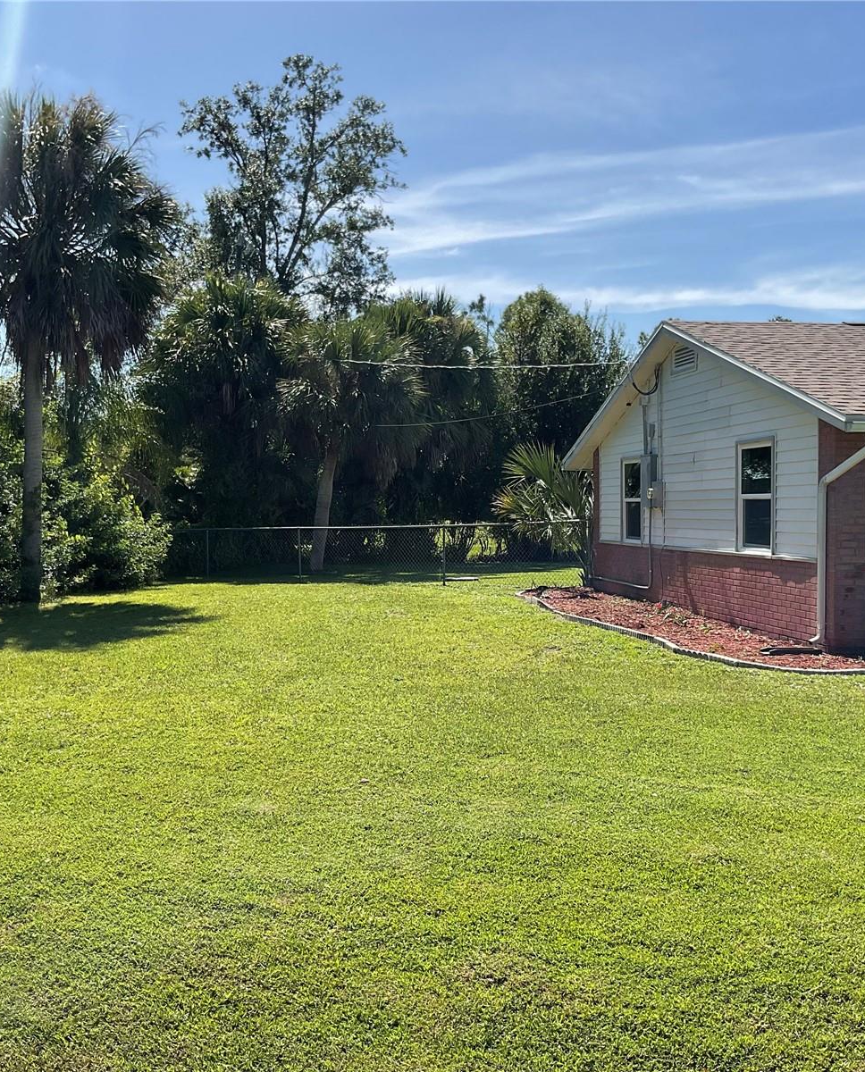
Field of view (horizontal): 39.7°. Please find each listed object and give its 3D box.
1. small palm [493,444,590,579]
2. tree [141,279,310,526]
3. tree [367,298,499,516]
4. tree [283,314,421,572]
[{"bbox_3d":[2.350,-0.440,23.700,2.300,2.800,2.200,0,1,0],"label":"small palm"},{"bbox_3d":[-6.000,-3.330,34.500,4.700,8.500,4.600,0,1,0],"label":"tree"},{"bbox_3d":[-0.080,-3.150,35.000,4.000,8.100,4.000,0,1,0],"label":"tree"},{"bbox_3d":[-2.160,-2.420,32.000,3.800,6.700,3.700,0,1,0],"label":"tree"}]

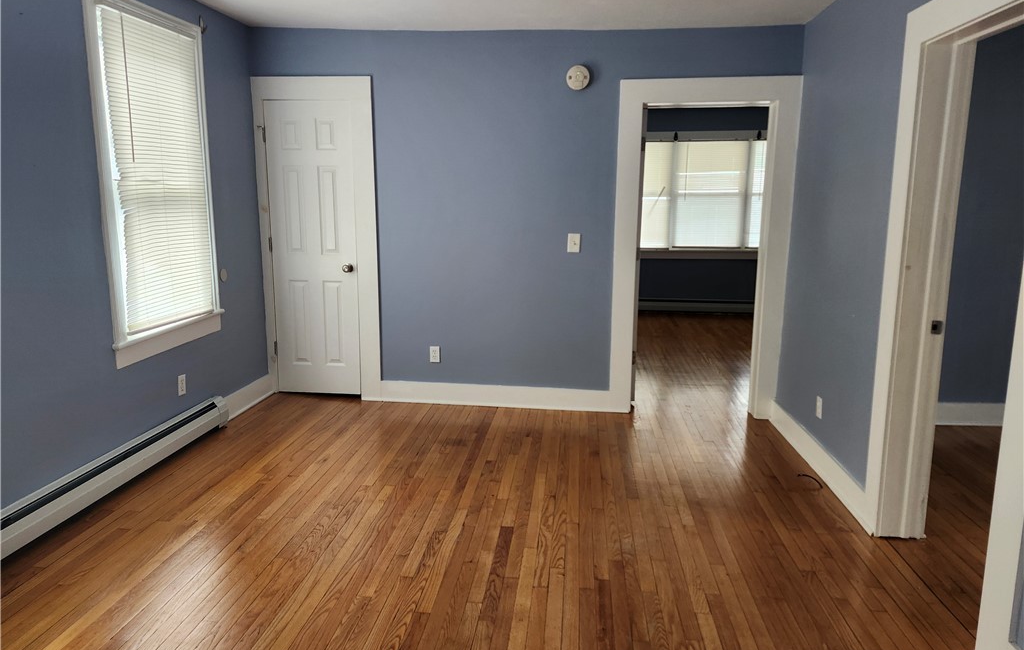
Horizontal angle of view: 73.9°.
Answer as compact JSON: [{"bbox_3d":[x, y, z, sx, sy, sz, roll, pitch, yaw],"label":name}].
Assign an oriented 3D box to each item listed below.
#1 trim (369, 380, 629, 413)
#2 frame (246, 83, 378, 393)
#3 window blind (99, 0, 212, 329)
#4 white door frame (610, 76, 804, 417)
[{"bbox_3d":[-0.110,0.501,4.795,1.808,0.154,0.025,2,11,5],"label":"trim"},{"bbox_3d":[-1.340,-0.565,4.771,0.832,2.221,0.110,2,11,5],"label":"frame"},{"bbox_3d":[-1.873,-0.786,3.674,0.045,1.550,0.800,2,11,5],"label":"window blind"},{"bbox_3d":[1.248,-0.474,4.538,1.119,2.207,0.140,2,11,5],"label":"white door frame"}]

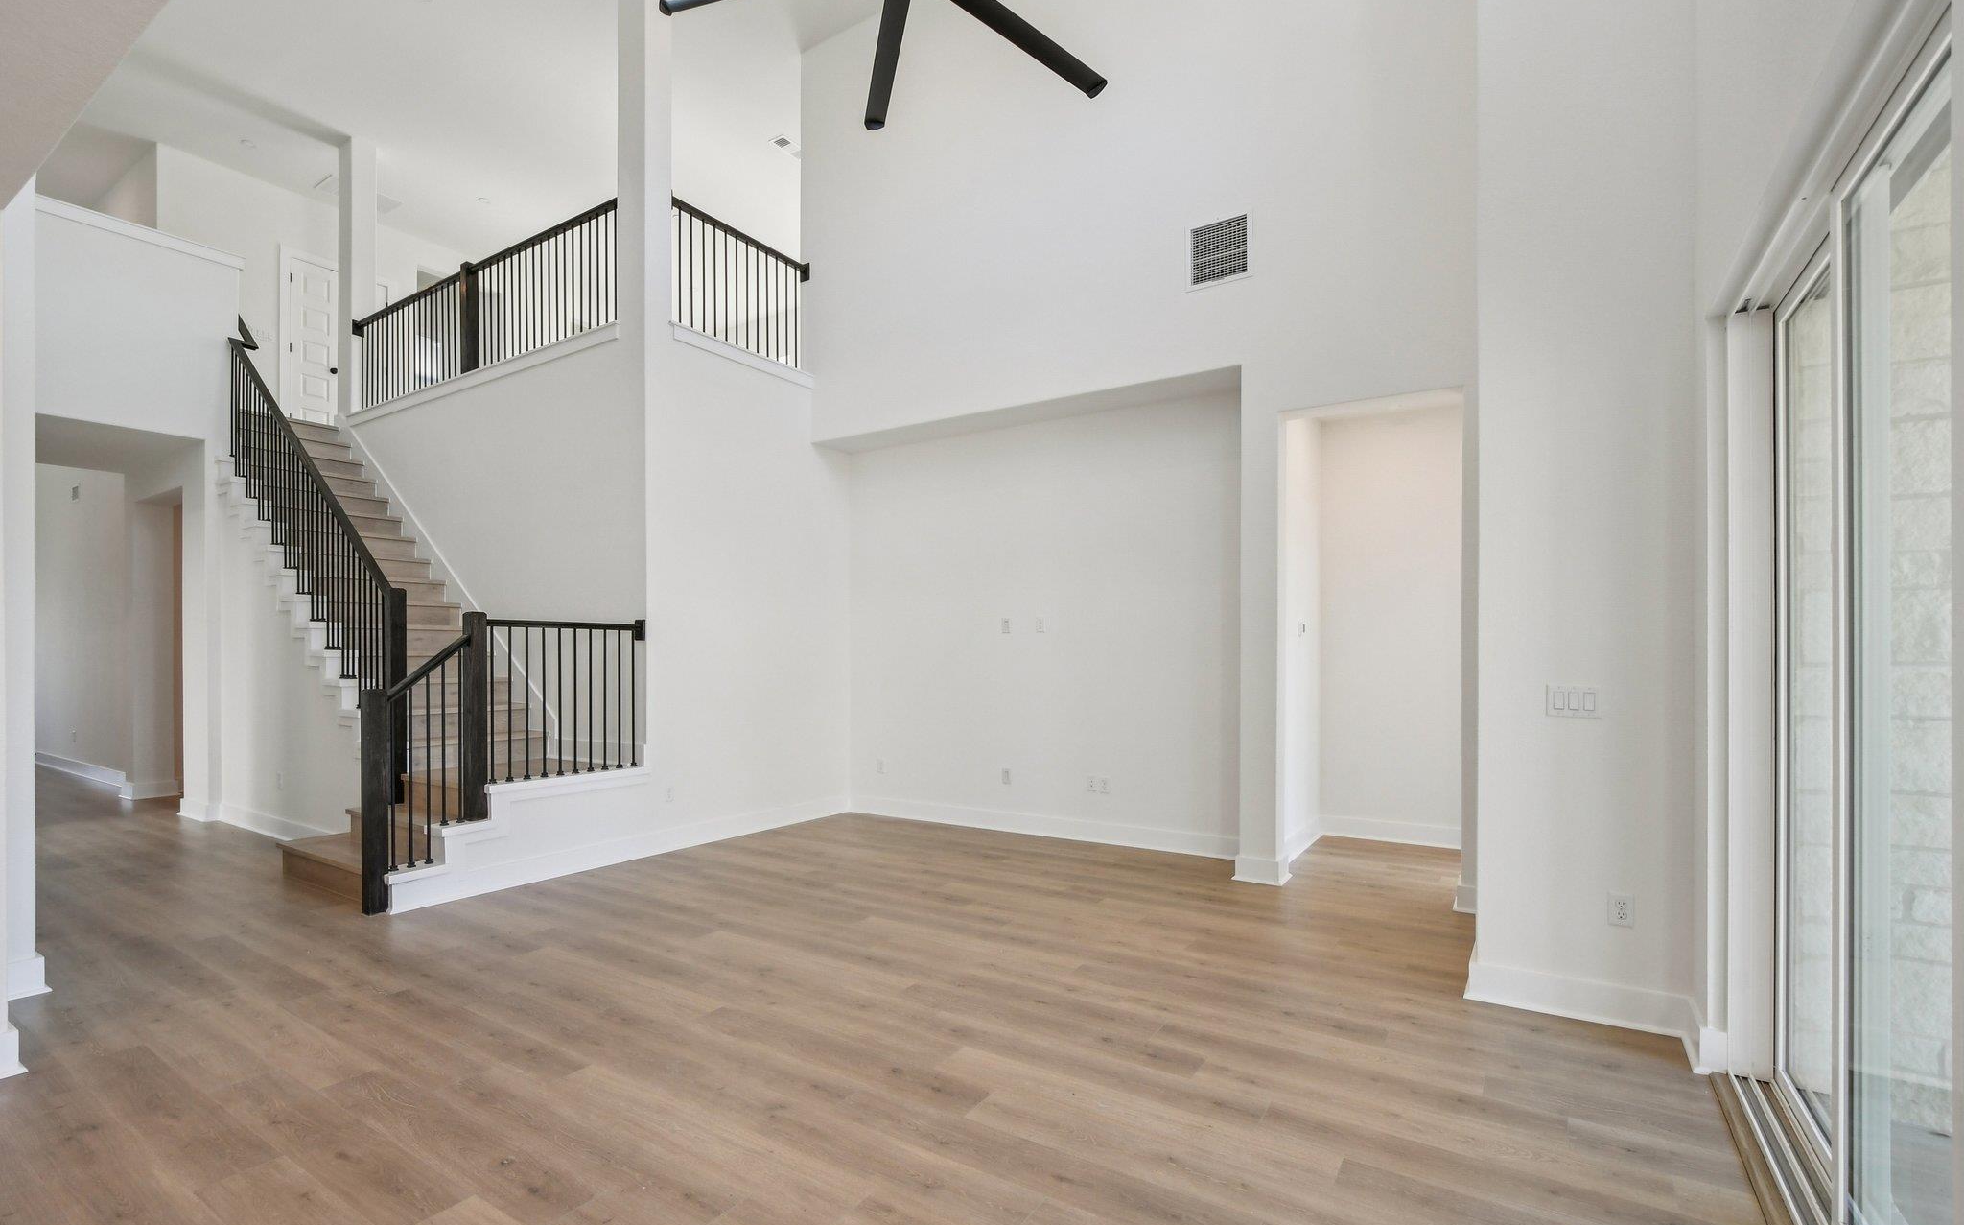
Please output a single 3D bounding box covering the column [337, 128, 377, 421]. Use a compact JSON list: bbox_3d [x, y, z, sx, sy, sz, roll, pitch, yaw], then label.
[{"bbox_3d":[-5.815,-3.099,7.630,0.250,2.640,0.210,-1,-2,32],"label":"column"}]

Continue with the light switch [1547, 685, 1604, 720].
[{"bbox_3d":[2.157,0.327,2.977,0.163,0.116,0.012,-1,-2,31],"label":"light switch"}]

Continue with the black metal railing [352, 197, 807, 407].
[{"bbox_3d":[-3.598,-2.281,7.021,4.200,0.860,1.450,-1,-2,32],"label":"black metal railing"}]

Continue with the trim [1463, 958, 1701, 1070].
[{"bbox_3d":[2.047,1.390,2.849,0.650,0.142,0.280,-1,-2,31],"label":"trim"}]

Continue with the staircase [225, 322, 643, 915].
[{"bbox_3d":[-4.401,-0.325,5.802,4.250,3.880,1.520,-1,-2,32],"label":"staircase"}]

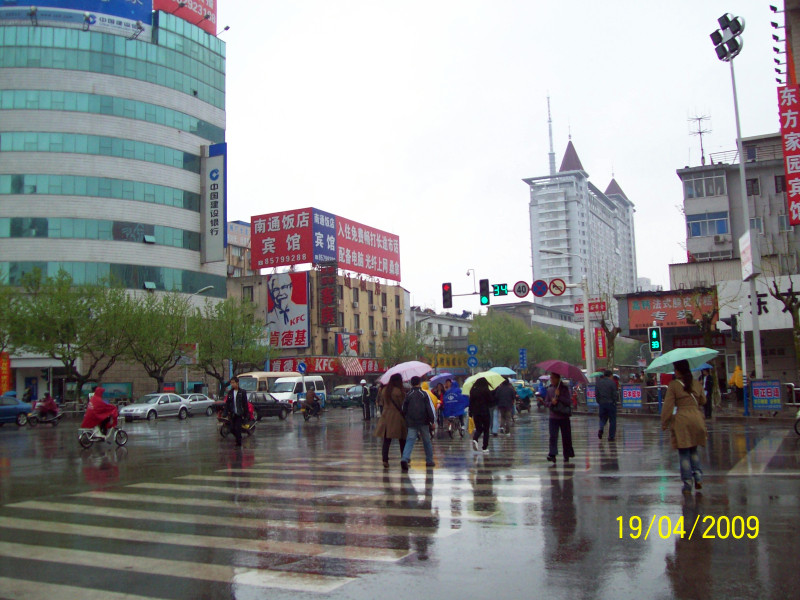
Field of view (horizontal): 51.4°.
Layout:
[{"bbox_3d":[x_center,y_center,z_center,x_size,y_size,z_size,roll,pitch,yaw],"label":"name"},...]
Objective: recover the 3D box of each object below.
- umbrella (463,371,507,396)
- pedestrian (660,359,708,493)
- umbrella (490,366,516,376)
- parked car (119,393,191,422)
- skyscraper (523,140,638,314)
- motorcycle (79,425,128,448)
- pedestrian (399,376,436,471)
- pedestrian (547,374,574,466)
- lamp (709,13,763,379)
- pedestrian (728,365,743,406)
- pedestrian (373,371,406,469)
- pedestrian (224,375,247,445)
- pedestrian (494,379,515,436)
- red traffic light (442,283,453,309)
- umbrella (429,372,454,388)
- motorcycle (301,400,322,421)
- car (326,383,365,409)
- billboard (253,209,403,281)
[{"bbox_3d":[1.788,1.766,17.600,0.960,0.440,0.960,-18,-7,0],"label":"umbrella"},{"bbox_3d":[3.693,1.636,10.800,0.550,1.660,0.430,-3,-6,16],"label":"pedestrian"},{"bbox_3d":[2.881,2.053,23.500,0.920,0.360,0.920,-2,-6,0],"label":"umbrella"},{"bbox_3d":[-12.964,5.699,44.381,1.740,1.450,4.400,-4,-7,24],"label":"parked car"},{"bbox_3d":[75.801,-11.811,330.204,21.749,88.008,81.791,-5,-6,27],"label":"skyscraper"},{"bbox_3d":[-8.003,3.489,22.528,1.480,0.970,0.580,4,-8,-44],"label":"motorcycle"},{"bbox_3d":[0.313,2.195,14.902,0.600,1.710,0.480,-3,-6,14],"label":"pedestrian"},{"bbox_3d":[2.904,2.151,15.100,0.520,1.650,0.420,-7,-8,40],"label":"pedestrian"},{"bbox_3d":[13.661,-3.741,33.633,1.100,16.160,1.500,1,-6,-26],"label":"lamp"},{"bbox_3d":[15.250,3.881,37.762,0.520,1.740,0.420,2,-7,-30],"label":"pedestrian"},{"bbox_3d":[-0.161,2.151,14.854,0.580,1.650,0.450,-3,-6,14],"label":"pedestrian"},{"bbox_3d":[-4.166,2.841,21.200,0.520,1.730,0.380,-2,-6,7],"label":"pedestrian"},{"bbox_3d":[2.989,3.014,23.708,0.520,1.680,0.420,-4,-6,21],"label":"pedestrian"},{"bbox_3d":[2.409,-0.203,42.200,0.420,1.250,0.300,-4,-6,23],"label":"red traffic light"},{"bbox_3d":[1.446,2.738,28.300,0.950,0.420,0.950,-6,-14,0],"label":"umbrella"},{"bbox_3d":[-4.031,5.043,38.516,0.680,1.050,1.850,-4,-7,26],"label":"motorcycle"},{"bbox_3d":[-3.083,6.263,54.000,1.750,1.520,4.400,-6,-7,38],"label":"car"},{"bbox_3d":[-8.265,-5.816,101.186,7.963,6.086,21.968,-4,-6,25],"label":"billboard"}]

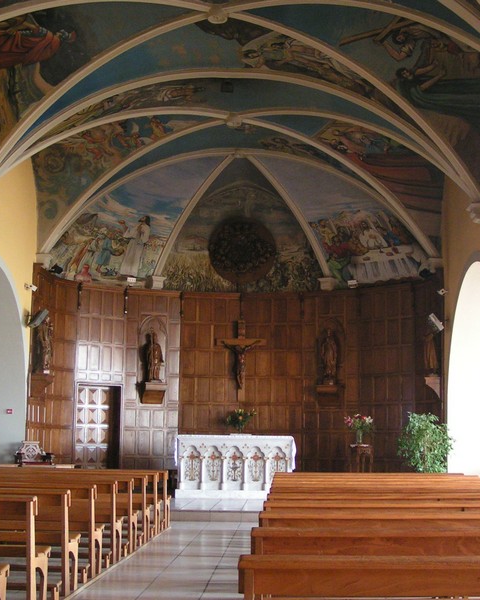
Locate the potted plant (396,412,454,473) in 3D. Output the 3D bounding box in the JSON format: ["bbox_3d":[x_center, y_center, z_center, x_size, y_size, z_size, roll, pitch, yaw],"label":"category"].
[{"bbox_3d":[3.526,2.996,16.749,1.051,1.695,0.994,0,-10,3],"label":"potted plant"}]

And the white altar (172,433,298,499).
[{"bbox_3d":[-0.074,3.346,17.593,2.362,1.215,0.972,0,-10,3],"label":"white altar"}]

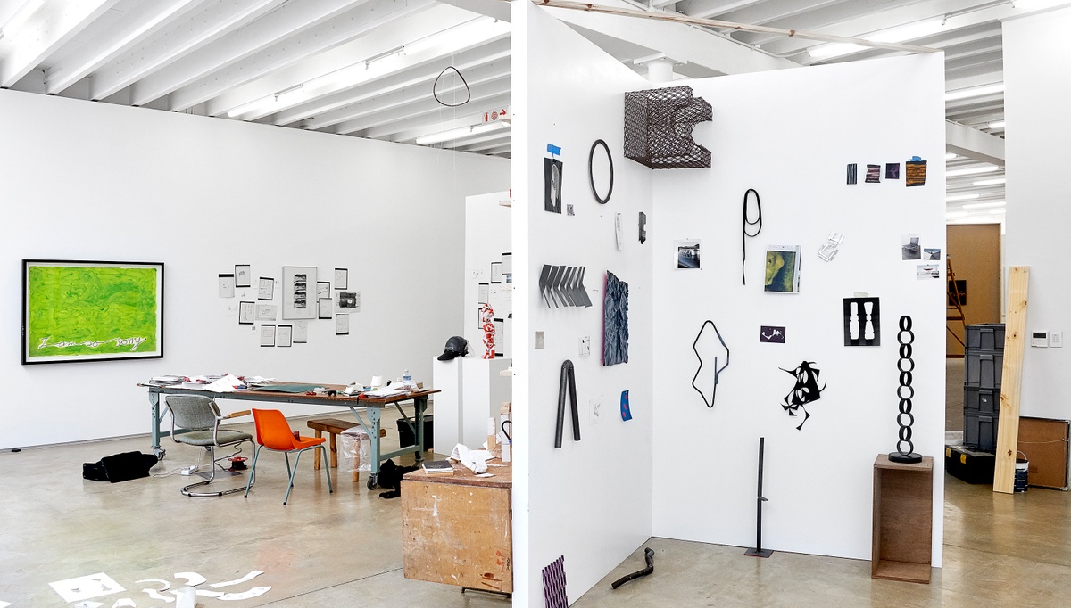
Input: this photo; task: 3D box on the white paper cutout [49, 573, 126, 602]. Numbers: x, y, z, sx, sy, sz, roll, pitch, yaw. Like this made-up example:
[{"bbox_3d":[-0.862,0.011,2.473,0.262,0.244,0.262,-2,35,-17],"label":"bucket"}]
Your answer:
[{"bbox_3d":[-2.610,1.643,4.673,0.293,0.012,0.419,0,0,-44],"label":"white paper cutout"}]

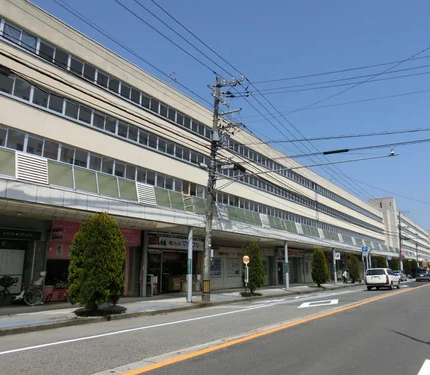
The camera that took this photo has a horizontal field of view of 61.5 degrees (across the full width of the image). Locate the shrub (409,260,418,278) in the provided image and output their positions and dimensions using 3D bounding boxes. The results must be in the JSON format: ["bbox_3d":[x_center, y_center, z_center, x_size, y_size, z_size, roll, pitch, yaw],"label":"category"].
[{"bbox_3d":[38.216,15.651,69.849,1.400,3.000,1.400,-9,-15,34],"label":"shrub"}]

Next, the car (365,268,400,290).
[{"bbox_3d":[13.033,7.007,27.649,1.680,1.520,4.200,-9,-15,34],"label":"car"}]

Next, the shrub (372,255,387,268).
[{"bbox_3d":[20.468,10.154,45.410,1.450,2.950,1.450,-9,-15,34],"label":"shrub"}]

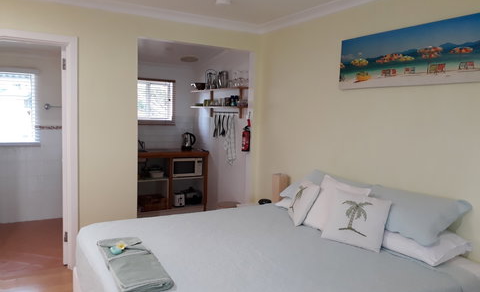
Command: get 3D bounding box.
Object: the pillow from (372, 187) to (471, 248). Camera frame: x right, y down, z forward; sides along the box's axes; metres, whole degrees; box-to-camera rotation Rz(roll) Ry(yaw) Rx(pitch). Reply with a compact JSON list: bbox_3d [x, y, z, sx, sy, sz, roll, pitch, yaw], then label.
[{"bbox_3d":[0.993,0.413,2.336,0.410,0.150,0.700,-41,23,-19],"label":"pillow"}]

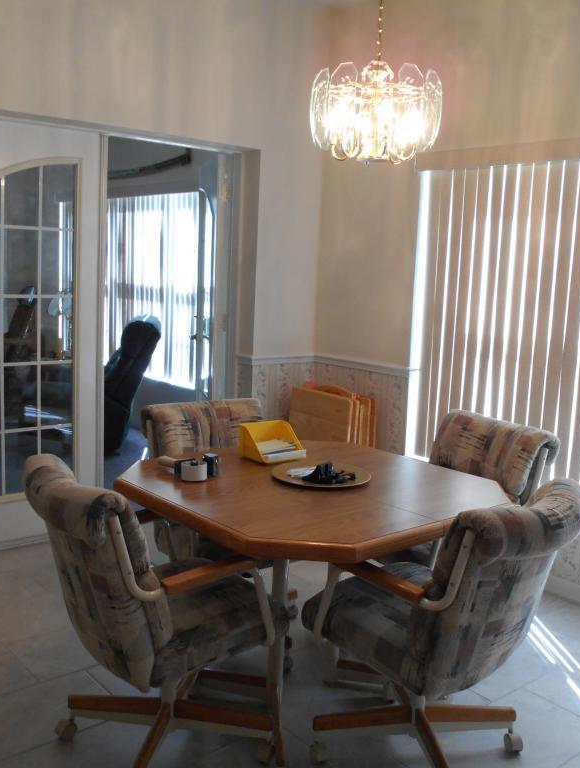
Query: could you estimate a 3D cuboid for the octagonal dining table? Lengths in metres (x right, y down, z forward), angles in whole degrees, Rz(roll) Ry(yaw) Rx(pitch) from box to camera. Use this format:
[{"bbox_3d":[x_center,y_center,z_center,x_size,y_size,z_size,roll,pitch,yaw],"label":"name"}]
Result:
[{"bbox_3d":[0.062,0.690,2.612,1.065,0.745,1.065,-5,11,-40],"label":"octagonal dining table"}]

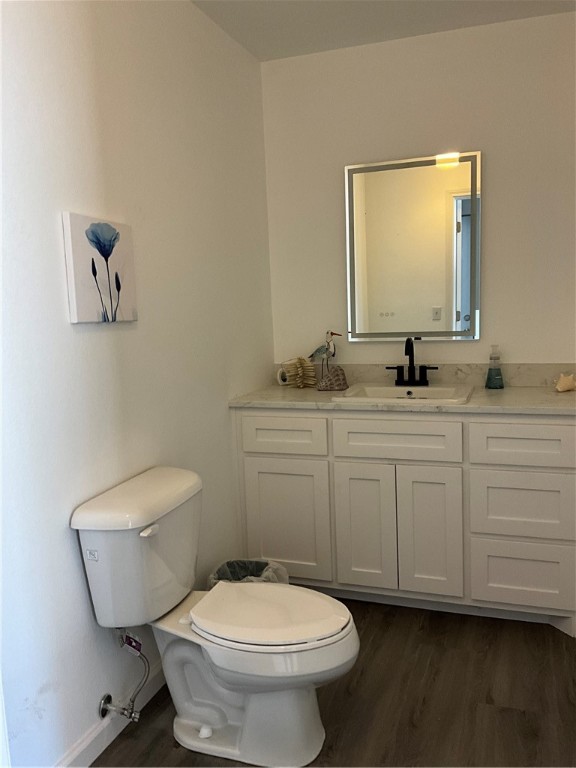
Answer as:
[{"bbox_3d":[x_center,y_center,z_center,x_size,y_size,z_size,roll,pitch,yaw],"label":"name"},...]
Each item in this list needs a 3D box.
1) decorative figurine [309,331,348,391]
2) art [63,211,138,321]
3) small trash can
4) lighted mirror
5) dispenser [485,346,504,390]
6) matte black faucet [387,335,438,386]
[{"bbox_3d":[0.186,-0.110,2.985,0.192,0.272,0.090,0,7,20],"label":"decorative figurine"},{"bbox_3d":[-0.550,-0.337,1.920,0.026,0.302,0.300,0,7,20],"label":"art"},{"bbox_3d":[-0.141,0.882,2.548,0.275,0.280,0.255,0,7,20],"label":"small trash can"},{"bbox_3d":[0.568,-0.609,2.959,0.608,0.815,0.036,0,7,20],"label":"lighted mirror"},{"bbox_3d":[0.909,-0.075,2.828,0.078,0.190,0.076,0,7,20],"label":"dispenser"},{"bbox_3d":[0.555,-0.099,2.915,0.240,0.225,0.155,0,7,20],"label":"matte black faucet"}]

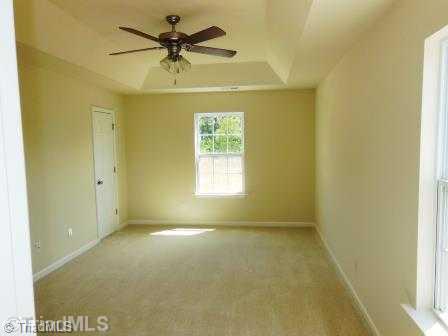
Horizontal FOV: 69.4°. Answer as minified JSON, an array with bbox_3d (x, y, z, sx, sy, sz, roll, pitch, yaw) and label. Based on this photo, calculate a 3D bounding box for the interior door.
[{"bbox_3d":[-1.954,0.119,5.324,0.045,2.030,0.710,0,4,7],"label":"interior door"}]

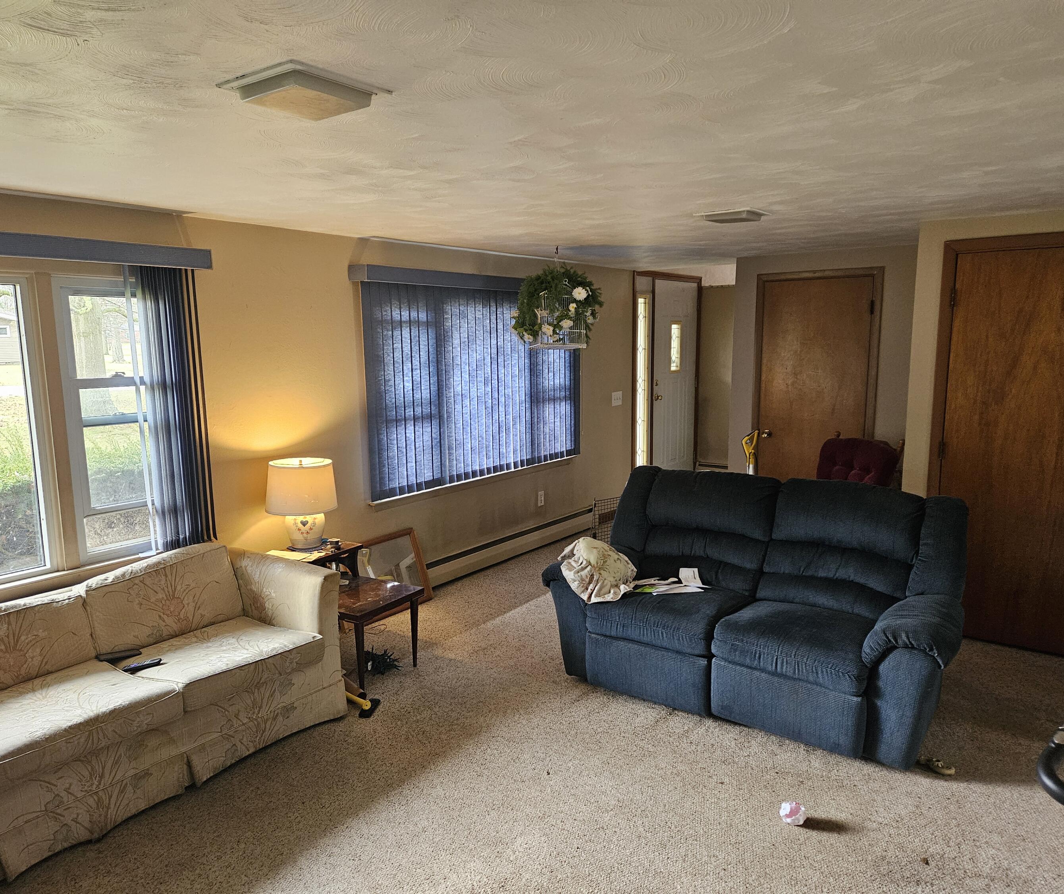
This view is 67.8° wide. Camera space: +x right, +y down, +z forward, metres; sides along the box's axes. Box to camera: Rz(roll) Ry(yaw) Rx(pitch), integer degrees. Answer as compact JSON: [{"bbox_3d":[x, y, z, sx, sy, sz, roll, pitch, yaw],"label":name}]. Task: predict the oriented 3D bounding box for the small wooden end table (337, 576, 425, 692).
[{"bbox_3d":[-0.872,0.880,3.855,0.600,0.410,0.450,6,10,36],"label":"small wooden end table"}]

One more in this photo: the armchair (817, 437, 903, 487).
[{"bbox_3d":[1.857,0.444,4.850,0.780,0.990,0.640,-6,10,-36],"label":"armchair"}]

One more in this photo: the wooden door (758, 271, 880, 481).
[{"bbox_3d":[2.079,-0.232,5.888,0.810,2.030,0.060,6,10,36],"label":"wooden door"}]

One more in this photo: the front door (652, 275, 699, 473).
[{"bbox_3d":[1.439,-0.575,7.941,0.060,2.100,0.930,6,10,36],"label":"front door"}]

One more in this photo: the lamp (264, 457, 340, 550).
[{"bbox_3d":[-1.145,0.293,3.998,0.370,0.430,0.370,0,8,0],"label":"lamp"}]

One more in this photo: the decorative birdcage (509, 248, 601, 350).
[{"bbox_3d":[0.167,-0.977,5.257,0.580,0.630,0.380,0,8,2],"label":"decorative birdcage"}]

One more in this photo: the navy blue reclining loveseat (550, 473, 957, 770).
[{"bbox_3d":[1.026,0.633,3.647,1.670,0.950,0.980,5,10,34],"label":"navy blue reclining loveseat"}]

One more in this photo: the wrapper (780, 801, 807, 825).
[{"bbox_3d":[0.870,1.216,2.632,0.085,0.080,0.085,3,9,19],"label":"wrapper"}]

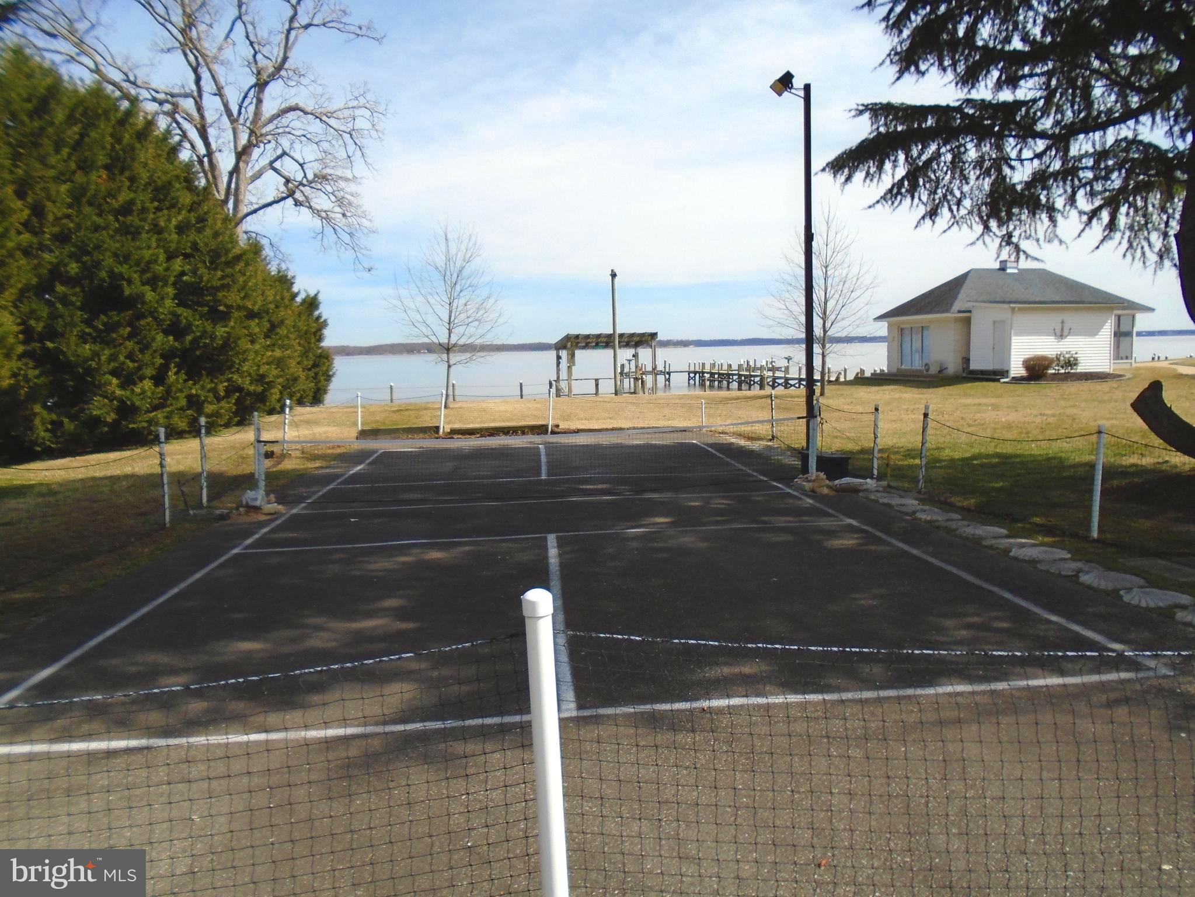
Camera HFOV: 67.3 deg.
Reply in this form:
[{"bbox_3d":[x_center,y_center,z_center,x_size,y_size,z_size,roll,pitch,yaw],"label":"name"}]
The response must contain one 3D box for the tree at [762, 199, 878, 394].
[{"bbox_3d":[7.593,-5.016,30.641,4.090,6.490,4.090,-2,6,-5],"label":"tree"}]

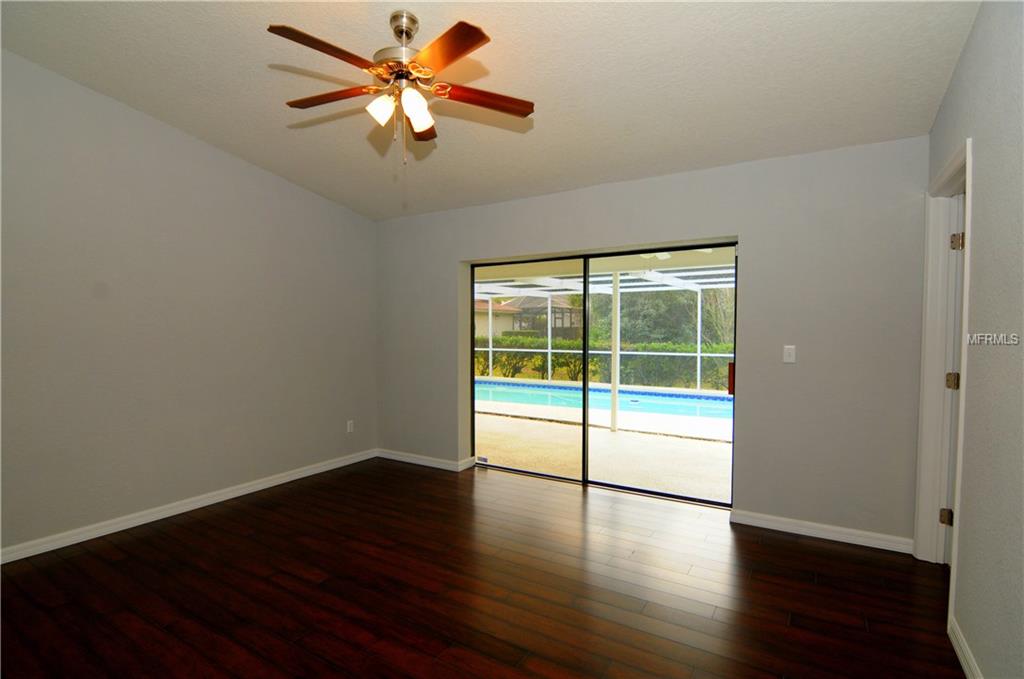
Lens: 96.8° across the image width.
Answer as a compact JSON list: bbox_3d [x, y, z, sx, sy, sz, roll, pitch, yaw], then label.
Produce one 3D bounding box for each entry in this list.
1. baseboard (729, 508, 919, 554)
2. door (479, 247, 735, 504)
[{"bbox_3d":[1.954,1.232,2.929,0.969,0.083,0.020,1,1,29],"label":"baseboard"},{"bbox_3d":[0.650,0.262,3.910,2.294,1.953,0.100,1,1,29],"label":"door"}]

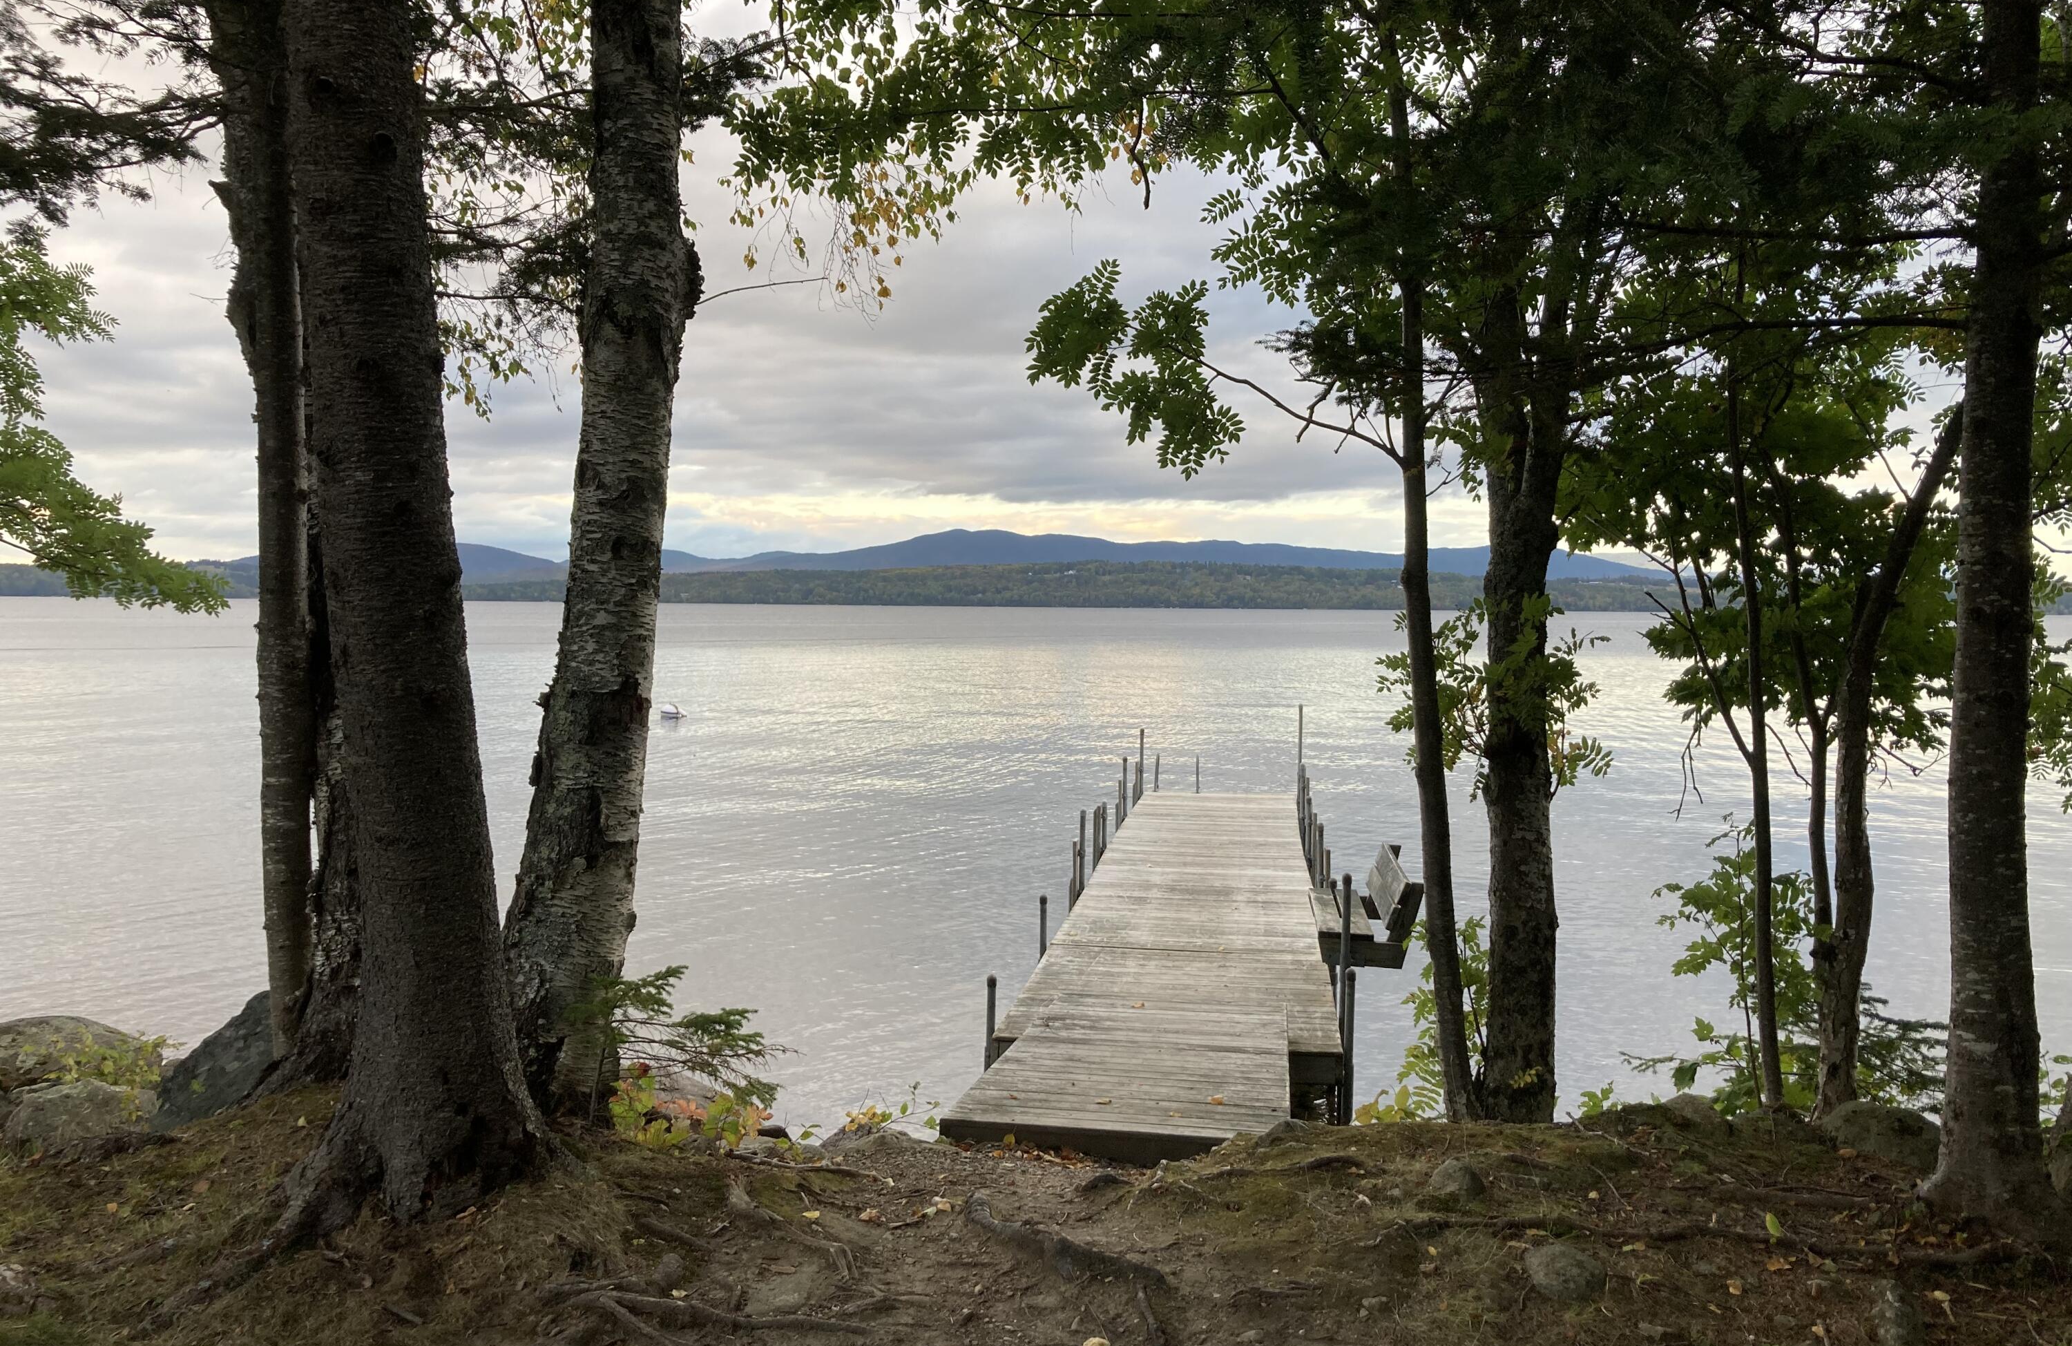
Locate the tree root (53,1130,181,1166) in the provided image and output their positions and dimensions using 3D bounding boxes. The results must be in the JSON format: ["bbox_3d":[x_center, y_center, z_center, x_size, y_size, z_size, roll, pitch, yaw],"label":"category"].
[{"bbox_3d":[-2.896,1.502,5.292,0.393,0.070,0.100,-1,3,-39],"label":"tree root"}]

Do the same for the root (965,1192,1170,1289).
[{"bbox_3d":[0.075,1.702,5.050,0.120,0.130,1.006,-1,3,-34],"label":"root"}]

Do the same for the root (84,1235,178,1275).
[{"bbox_3d":[-2.330,1.503,4.325,0.080,0.060,0.302,1,2,18],"label":"root"}]

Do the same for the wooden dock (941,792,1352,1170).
[{"bbox_3d":[1.312,1.738,13.549,1.880,0.566,14.492,1,2,8],"label":"wooden dock"}]

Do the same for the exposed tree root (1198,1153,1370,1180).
[{"bbox_3d":[0.810,1.608,5.450,0.636,0.070,0.090,0,2,-20],"label":"exposed tree root"}]

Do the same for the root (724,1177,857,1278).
[{"bbox_3d":[-0.752,1.671,5.075,0.120,0.130,0.833,-1,3,-35],"label":"root"}]

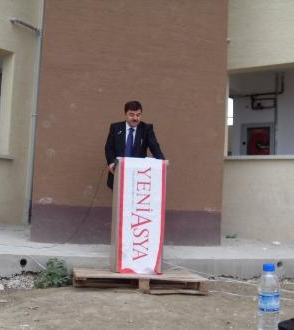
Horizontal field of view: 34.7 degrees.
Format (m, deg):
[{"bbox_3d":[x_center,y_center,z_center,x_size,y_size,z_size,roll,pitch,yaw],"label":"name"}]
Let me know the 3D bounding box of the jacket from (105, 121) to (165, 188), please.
[{"bbox_3d":[-0.129,-0.081,4.650,0.580,0.700,0.420,3,-4,-6],"label":"jacket"}]

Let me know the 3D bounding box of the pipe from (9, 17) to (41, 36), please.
[{"bbox_3d":[-2.016,-2.316,7.850,0.110,0.120,0.640,-1,-8,36],"label":"pipe"}]

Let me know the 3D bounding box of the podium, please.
[{"bbox_3d":[-0.040,0.455,4.200,0.410,1.030,0.080,3,-4,-10],"label":"podium"}]

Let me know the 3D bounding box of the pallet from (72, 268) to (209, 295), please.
[{"bbox_3d":[-0.086,1.024,4.240,1.130,0.135,0.700,3,-4,-10],"label":"pallet"}]

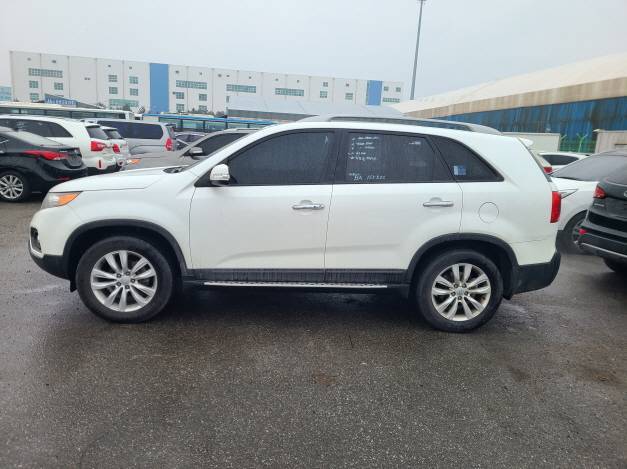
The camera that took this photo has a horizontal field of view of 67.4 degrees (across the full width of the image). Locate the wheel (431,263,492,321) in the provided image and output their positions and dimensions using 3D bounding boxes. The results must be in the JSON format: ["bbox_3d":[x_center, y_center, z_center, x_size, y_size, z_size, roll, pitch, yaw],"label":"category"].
[{"bbox_3d":[1.216,0.464,3.951,0.498,0.498,0.190,2,11,-4],"label":"wheel"}]

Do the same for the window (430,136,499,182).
[{"bbox_3d":[1.224,-0.614,3.765,0.540,0.360,0.060,2,-6,-5],"label":"window"}]

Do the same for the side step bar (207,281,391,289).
[{"bbox_3d":[-0.137,0.388,3.806,1.500,0.055,0.140,2,11,-4],"label":"side step bar"}]

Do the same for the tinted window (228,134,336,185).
[{"bbox_3d":[-0.250,-0.599,3.678,0.827,0.442,0.050,2,-14,-4],"label":"tinted window"}]

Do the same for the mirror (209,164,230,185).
[{"bbox_3d":[-0.688,-0.440,3.453,0.135,0.145,0.220,2,11,-5],"label":"mirror"}]

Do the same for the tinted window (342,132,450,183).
[{"bbox_3d":[0.662,-0.617,3.737,0.870,0.435,0.050,2,-15,-4],"label":"tinted window"}]

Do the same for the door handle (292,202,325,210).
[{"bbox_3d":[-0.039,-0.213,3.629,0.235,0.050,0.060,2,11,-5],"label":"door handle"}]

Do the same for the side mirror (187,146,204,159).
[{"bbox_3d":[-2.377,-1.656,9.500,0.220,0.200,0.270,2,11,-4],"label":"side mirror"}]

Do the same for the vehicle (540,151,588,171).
[{"bbox_3d":[8.471,-2.525,18.824,1.850,1.650,4.450,1,11,-11],"label":"vehicle"}]

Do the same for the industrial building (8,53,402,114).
[{"bbox_3d":[-34.574,-47.505,177.432,126.937,23.500,40.000,1,11,-11],"label":"industrial building"}]

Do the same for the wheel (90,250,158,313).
[{"bbox_3d":[-1.474,0.350,3.741,0.498,0.498,0.190,2,11,-4],"label":"wheel"}]

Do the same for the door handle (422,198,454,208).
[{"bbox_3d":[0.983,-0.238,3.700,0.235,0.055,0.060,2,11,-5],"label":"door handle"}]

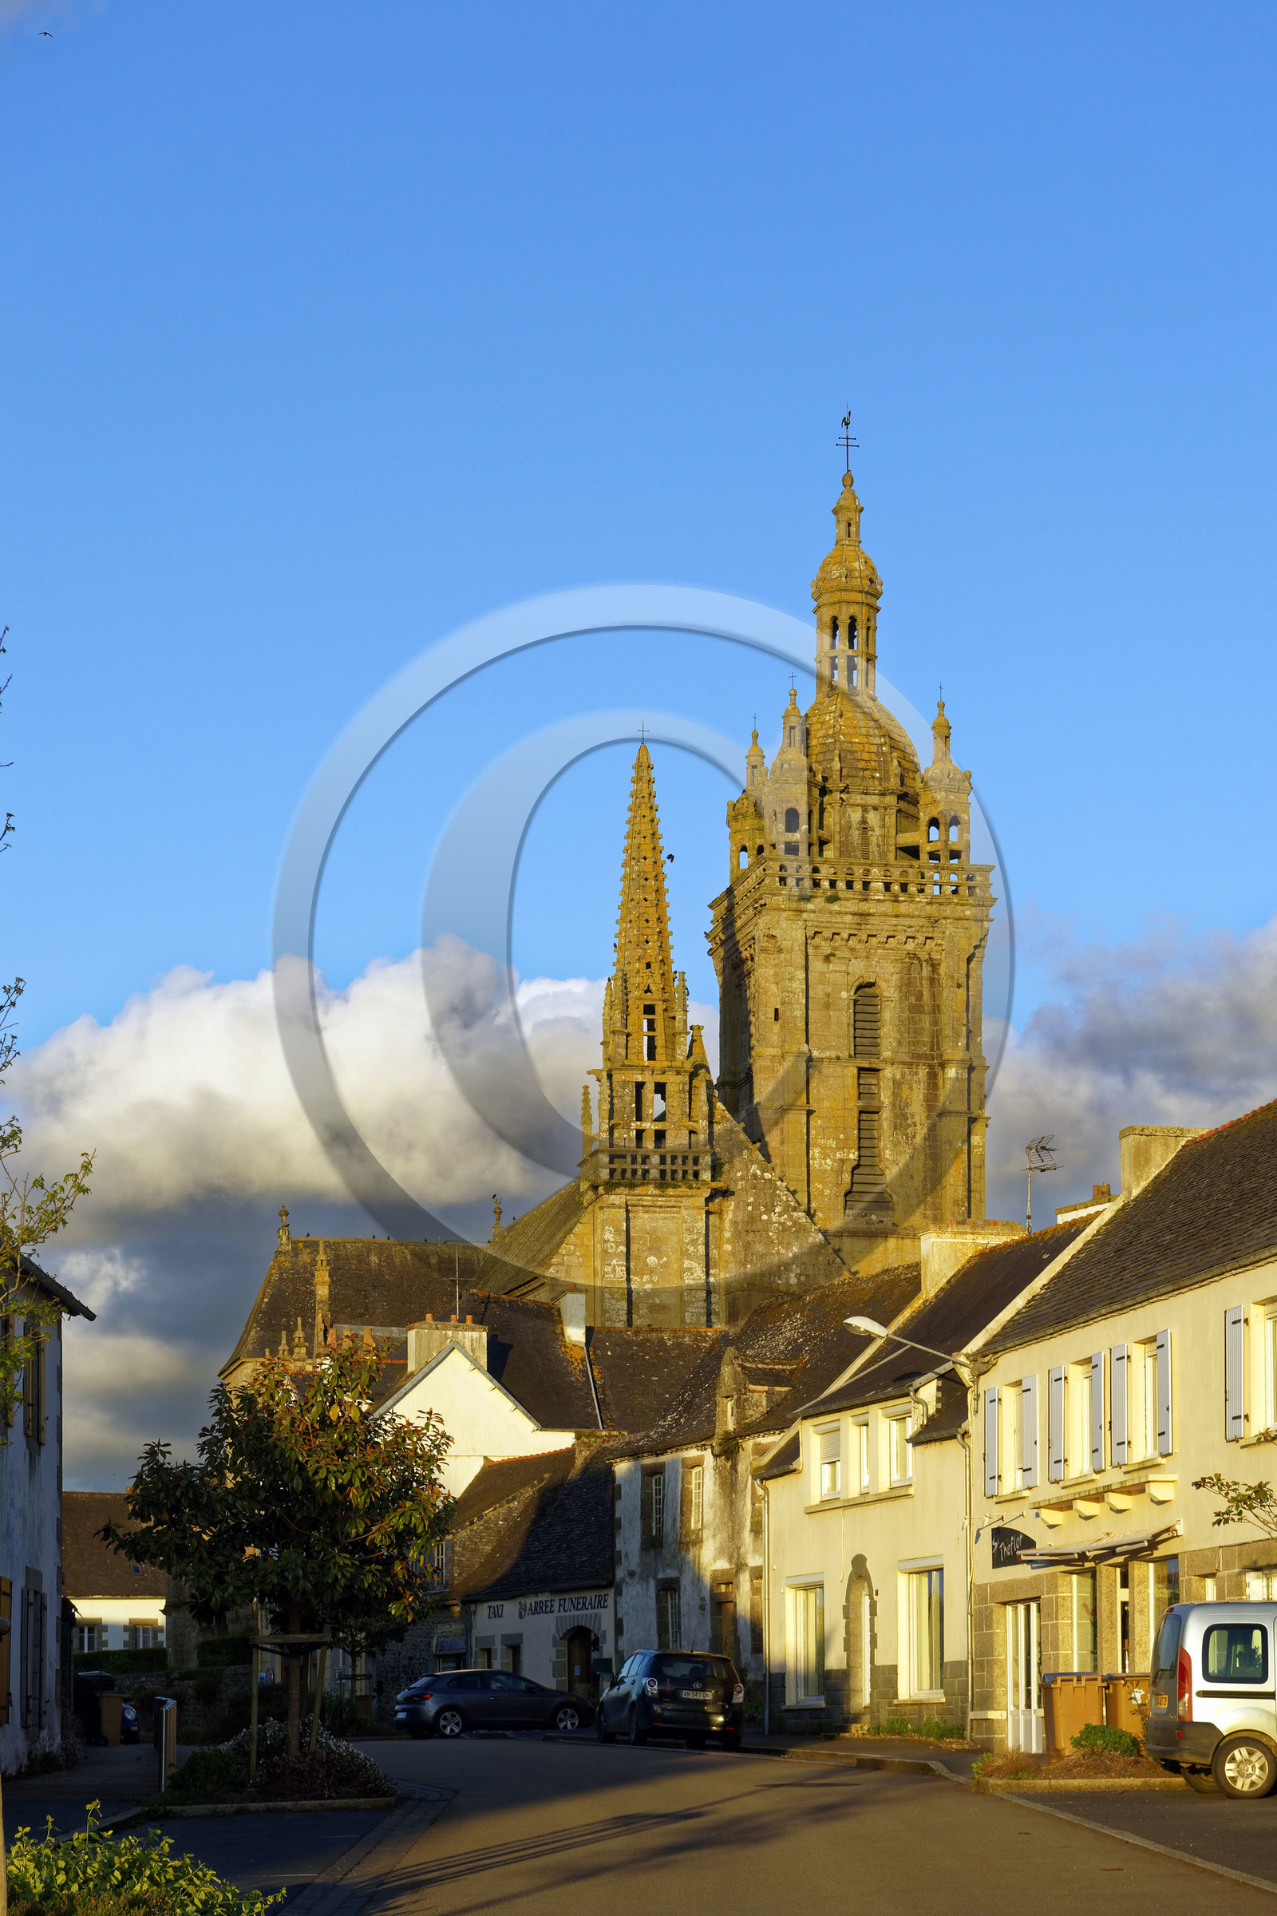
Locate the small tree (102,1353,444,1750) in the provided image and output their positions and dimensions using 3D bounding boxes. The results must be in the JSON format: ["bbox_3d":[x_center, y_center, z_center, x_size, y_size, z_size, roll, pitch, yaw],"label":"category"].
[{"bbox_3d":[-3.606,6.060,37.638,3.500,4.315,3.400,0,-9,0],"label":"small tree"}]

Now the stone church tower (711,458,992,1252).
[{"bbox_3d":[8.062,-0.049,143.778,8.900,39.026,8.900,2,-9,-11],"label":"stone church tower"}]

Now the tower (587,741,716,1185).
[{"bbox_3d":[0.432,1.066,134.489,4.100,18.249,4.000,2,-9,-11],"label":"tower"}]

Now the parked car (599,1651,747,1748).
[{"bbox_3d":[0.508,12.371,62.327,1.790,1.620,4.440,1,-9,-9],"label":"parked car"}]

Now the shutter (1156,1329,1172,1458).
[{"bbox_3d":[6.627,5.489,46.889,0.045,1.530,0.460,2,-9,-13],"label":"shutter"}]

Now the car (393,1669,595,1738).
[{"bbox_3d":[-2.923,15.734,78.713,4.230,1.446,1.810,3,-10,-20],"label":"car"}]

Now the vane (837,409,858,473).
[{"bbox_3d":[8.273,-20.410,147.003,0.800,2.568,0.150,2,-9,-11],"label":"vane"}]

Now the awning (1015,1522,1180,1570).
[{"bbox_3d":[5.915,7.651,48.437,0.700,0.500,4.400,2,-9,-13],"label":"awning"}]

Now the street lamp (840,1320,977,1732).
[{"bbox_3d":[3.959,8.219,53.778,2.041,6.126,0.300,2,-9,-15],"label":"street lamp"}]

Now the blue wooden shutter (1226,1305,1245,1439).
[{"bbox_3d":[7.151,4.994,44.689,0.045,1.557,0.460,2,-9,-13],"label":"blue wooden shutter"}]

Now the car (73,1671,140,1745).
[{"bbox_3d":[-11.617,16.026,79.621,1.660,1.540,3.700,2,-9,-13],"label":"car"}]

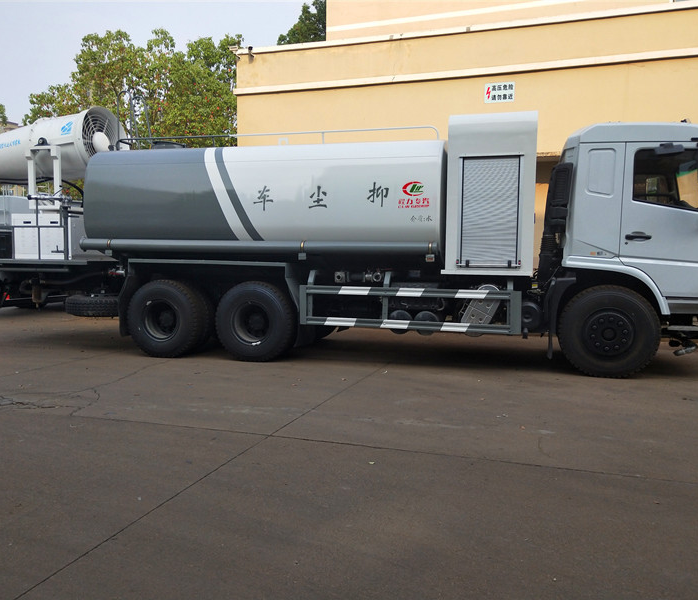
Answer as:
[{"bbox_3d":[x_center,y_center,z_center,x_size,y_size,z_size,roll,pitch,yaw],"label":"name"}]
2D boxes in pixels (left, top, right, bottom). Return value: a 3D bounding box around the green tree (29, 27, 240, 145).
[{"bbox_3d":[-6.569,-4.112,17.836,6.300,8.008,5.800,2,5,13],"label":"green tree"}]

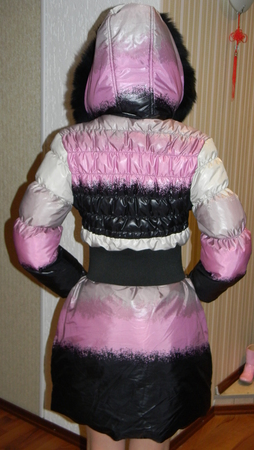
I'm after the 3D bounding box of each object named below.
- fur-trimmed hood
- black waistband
[{"bbox_3d":[0.020,-0.402,1.431,0.330,0.335,0.300,2,10,0],"label":"fur-trimmed hood"},{"bbox_3d":[0.024,0.097,1.502,0.270,0.108,0.200,2,10,0],"label":"black waistband"}]

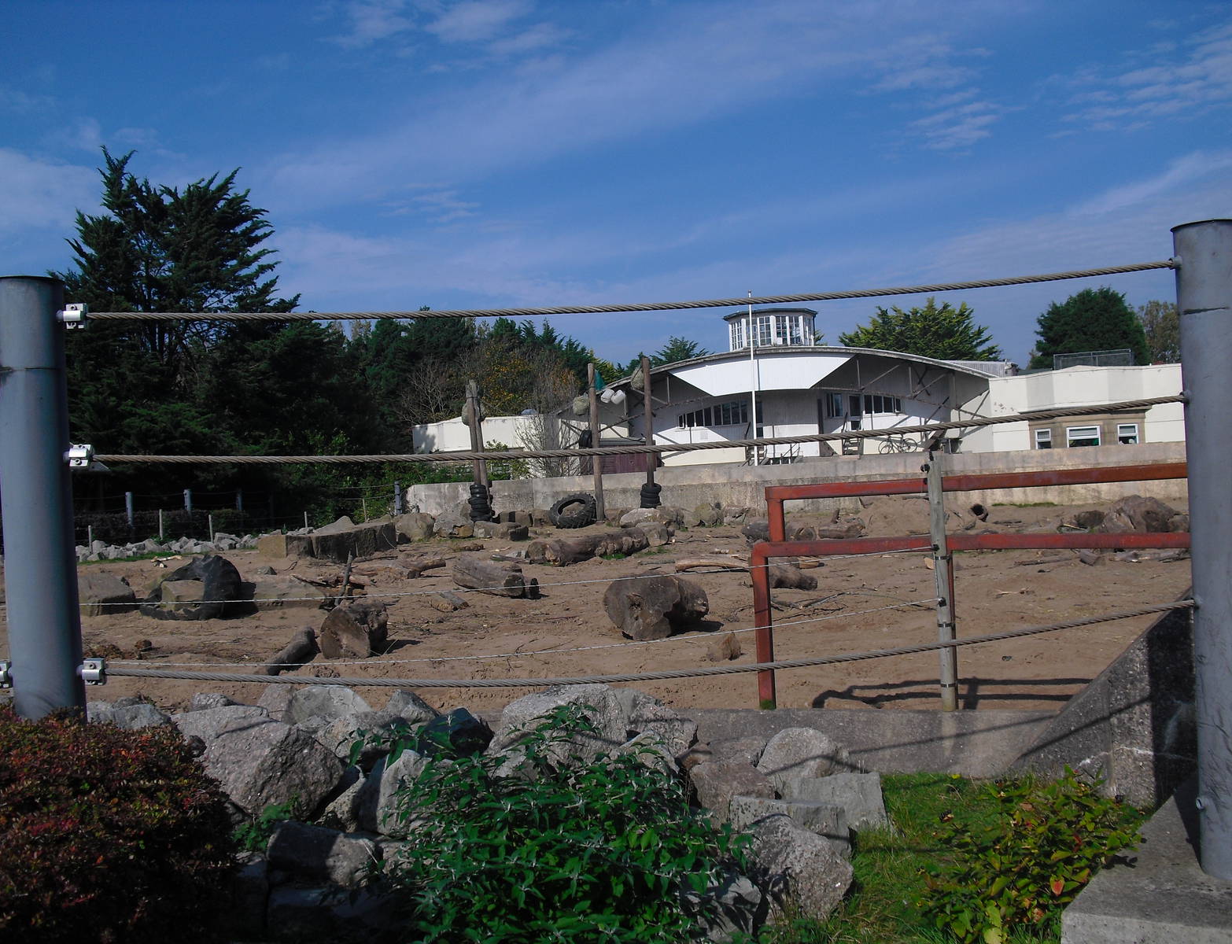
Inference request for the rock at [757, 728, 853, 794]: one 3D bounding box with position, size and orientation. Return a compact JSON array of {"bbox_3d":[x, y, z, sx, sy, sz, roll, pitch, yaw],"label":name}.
[{"bbox_3d":[1.171,1.798,8.100,0.570,0.380,0.450,-3,0,0],"label":"rock"}]

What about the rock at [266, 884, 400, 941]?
[{"bbox_3d":[-1.153,1.817,5.300,0.530,0.300,0.420,-3,1,-12],"label":"rock"}]

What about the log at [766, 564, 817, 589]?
[{"bbox_3d":[2.575,1.536,19.200,0.400,0.360,0.900,-3,1,-45],"label":"log"}]

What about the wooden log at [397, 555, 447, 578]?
[{"bbox_3d":[-3.605,1.762,24.300,0.900,0.360,0.400,-3,1,0],"label":"wooden log"}]

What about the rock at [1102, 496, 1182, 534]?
[{"bbox_3d":[10.680,0.893,26.700,1.450,0.760,1.050,-3,1,0],"label":"rock"}]

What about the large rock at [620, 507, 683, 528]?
[{"bbox_3d":[1.047,1.334,38.200,1.700,0.520,1.100,-3,1,0],"label":"large rock"}]

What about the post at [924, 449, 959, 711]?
[{"bbox_3d":[2.382,0.786,9.550,0.110,1.900,0.110,-3,1,0],"label":"post"}]

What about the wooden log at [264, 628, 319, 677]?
[{"bbox_3d":[-2.905,1.613,11.766,0.200,0.210,1.257,-3,1,1],"label":"wooden log"}]

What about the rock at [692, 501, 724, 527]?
[{"bbox_3d":[2.049,0.922,29.371,0.700,0.600,0.600,-3,1,4],"label":"rock"}]

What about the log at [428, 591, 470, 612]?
[{"bbox_3d":[-2.075,1.600,16.200,0.300,0.180,0.650,-3,1,-37],"label":"log"}]

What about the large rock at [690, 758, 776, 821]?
[{"bbox_3d":[0.676,1.864,7.600,0.500,0.400,0.450,-3,1,5],"label":"large rock"}]

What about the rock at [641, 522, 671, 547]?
[{"bbox_3d":[0.776,1.212,25.200,0.570,0.470,0.500,-3,0,0],"label":"rock"}]

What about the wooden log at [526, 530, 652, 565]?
[{"bbox_3d":[-0.416,1.226,22.190,0.500,0.440,2.541,-2,1,41],"label":"wooden log"}]

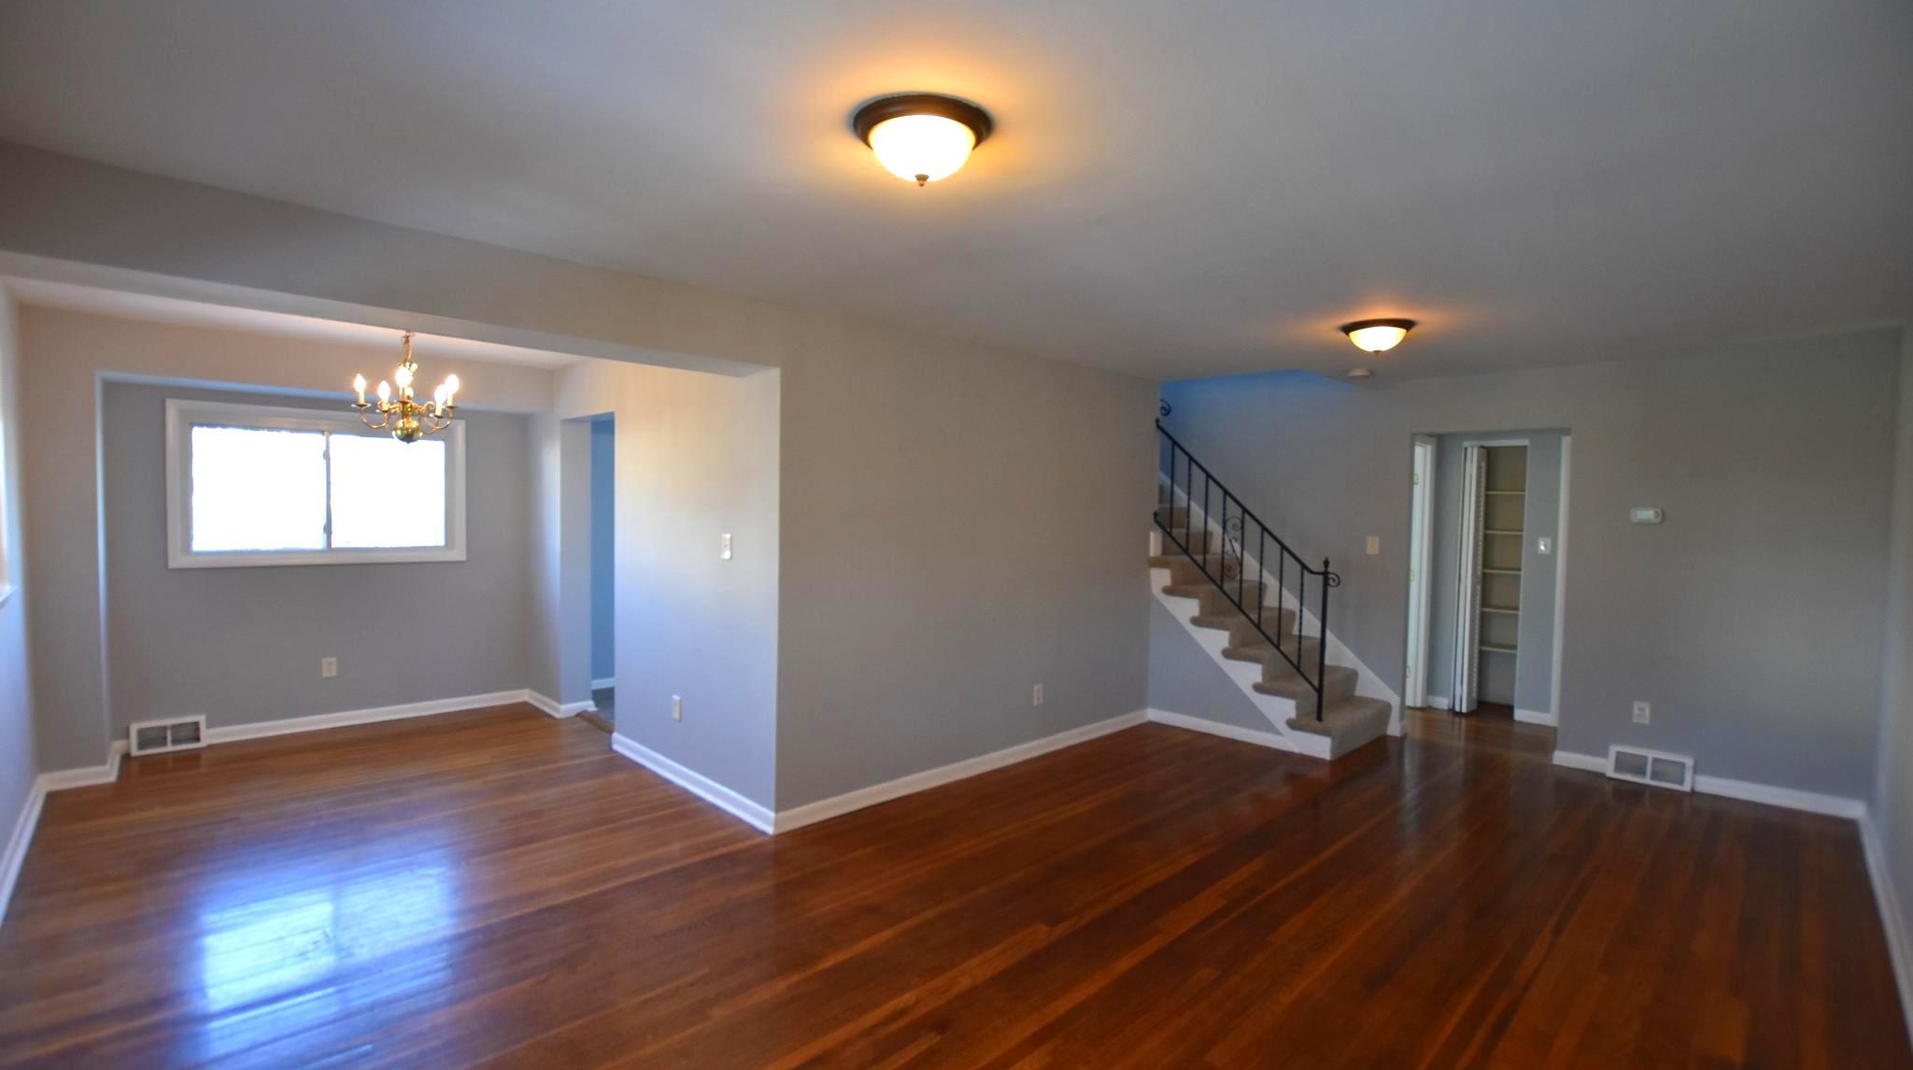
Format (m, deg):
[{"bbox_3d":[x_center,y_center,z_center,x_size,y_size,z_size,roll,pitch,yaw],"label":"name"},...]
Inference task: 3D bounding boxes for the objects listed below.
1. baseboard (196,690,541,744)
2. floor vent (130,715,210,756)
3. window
[{"bbox_3d":[-3.908,1.232,5.452,1.774,0.085,0.018,-1,3,-40],"label":"baseboard"},{"bbox_3d":[-4.716,1.201,4.780,0.321,0.188,0.040,-1,3,-40],"label":"floor vent"},{"bbox_3d":[-4.120,-0.311,5.245,1.522,1.006,0.090,-1,3,-40],"label":"window"}]

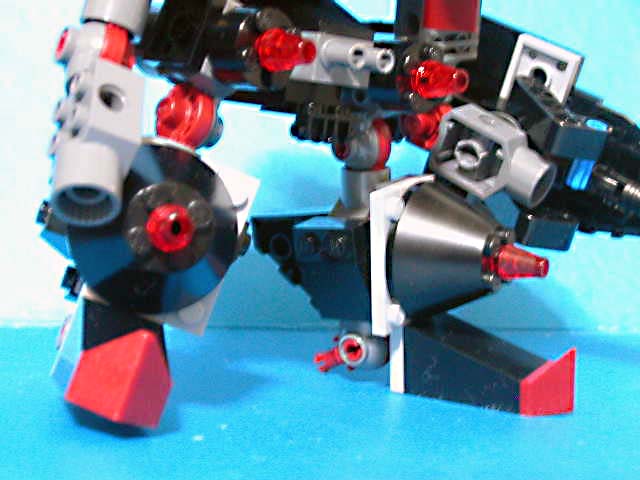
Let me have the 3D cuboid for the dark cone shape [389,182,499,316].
[{"bbox_3d":[0.032,0.003,0.287,0.020,0.032,0.032,7,14,30],"label":"dark cone shape"}]

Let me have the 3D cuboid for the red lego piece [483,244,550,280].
[{"bbox_3d":[0.044,0.005,0.280,0.011,0.008,0.008,7,14,30],"label":"red lego piece"}]

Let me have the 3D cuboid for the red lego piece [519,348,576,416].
[{"bbox_3d":[0.051,0.029,0.271,0.009,0.015,0.016,7,13,34],"label":"red lego piece"}]

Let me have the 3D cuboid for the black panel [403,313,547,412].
[{"bbox_3d":[0.035,0.027,0.281,0.029,0.016,0.016,7,13,34],"label":"black panel"}]

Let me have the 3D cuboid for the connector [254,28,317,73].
[{"bbox_3d":[-0.006,-0.035,0.235,0.011,0.008,0.008,9,15,39],"label":"connector"}]

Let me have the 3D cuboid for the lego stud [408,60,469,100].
[{"bbox_3d":[0.025,-0.032,0.254,0.008,0.008,0.011,-10,15,-39],"label":"lego stud"}]

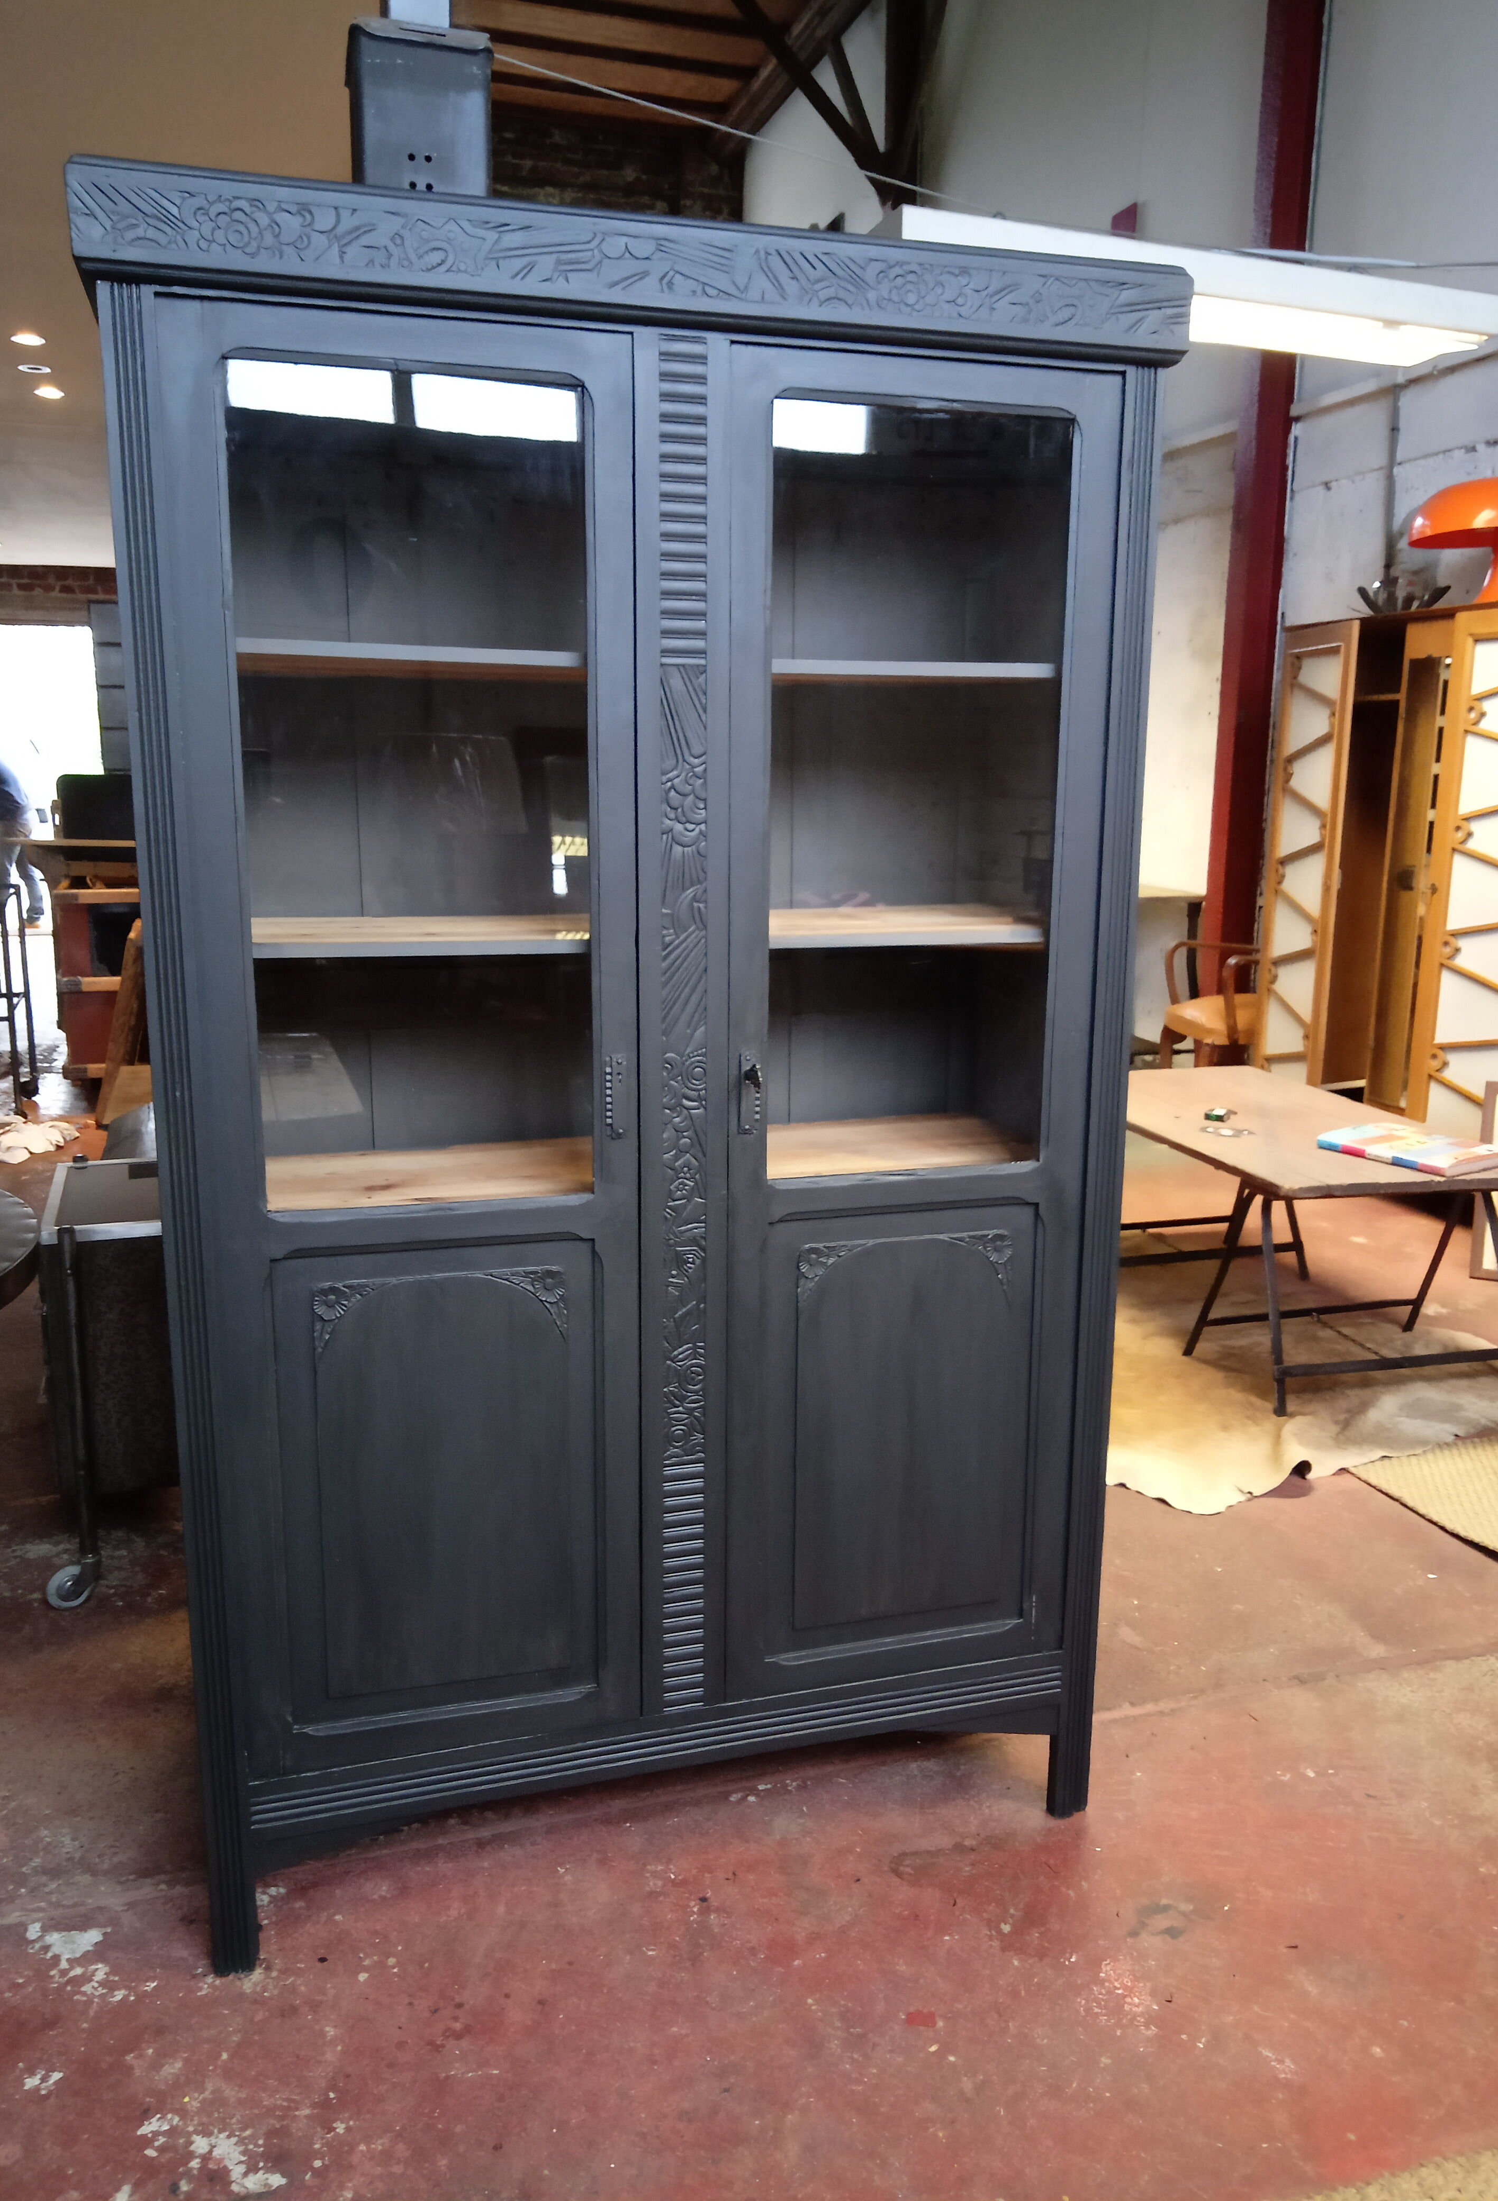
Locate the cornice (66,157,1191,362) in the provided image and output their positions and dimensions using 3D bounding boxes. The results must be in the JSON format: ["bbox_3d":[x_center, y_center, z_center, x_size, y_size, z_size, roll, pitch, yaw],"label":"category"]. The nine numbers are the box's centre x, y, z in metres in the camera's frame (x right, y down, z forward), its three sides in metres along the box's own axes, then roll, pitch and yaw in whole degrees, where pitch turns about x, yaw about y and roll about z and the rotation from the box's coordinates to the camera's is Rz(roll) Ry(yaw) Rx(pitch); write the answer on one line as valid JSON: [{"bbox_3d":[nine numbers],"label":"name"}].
[{"bbox_3d":[-0.070,-0.819,1.631,1.118,0.080,0.035,-3,12,-16],"label":"cornice"}]

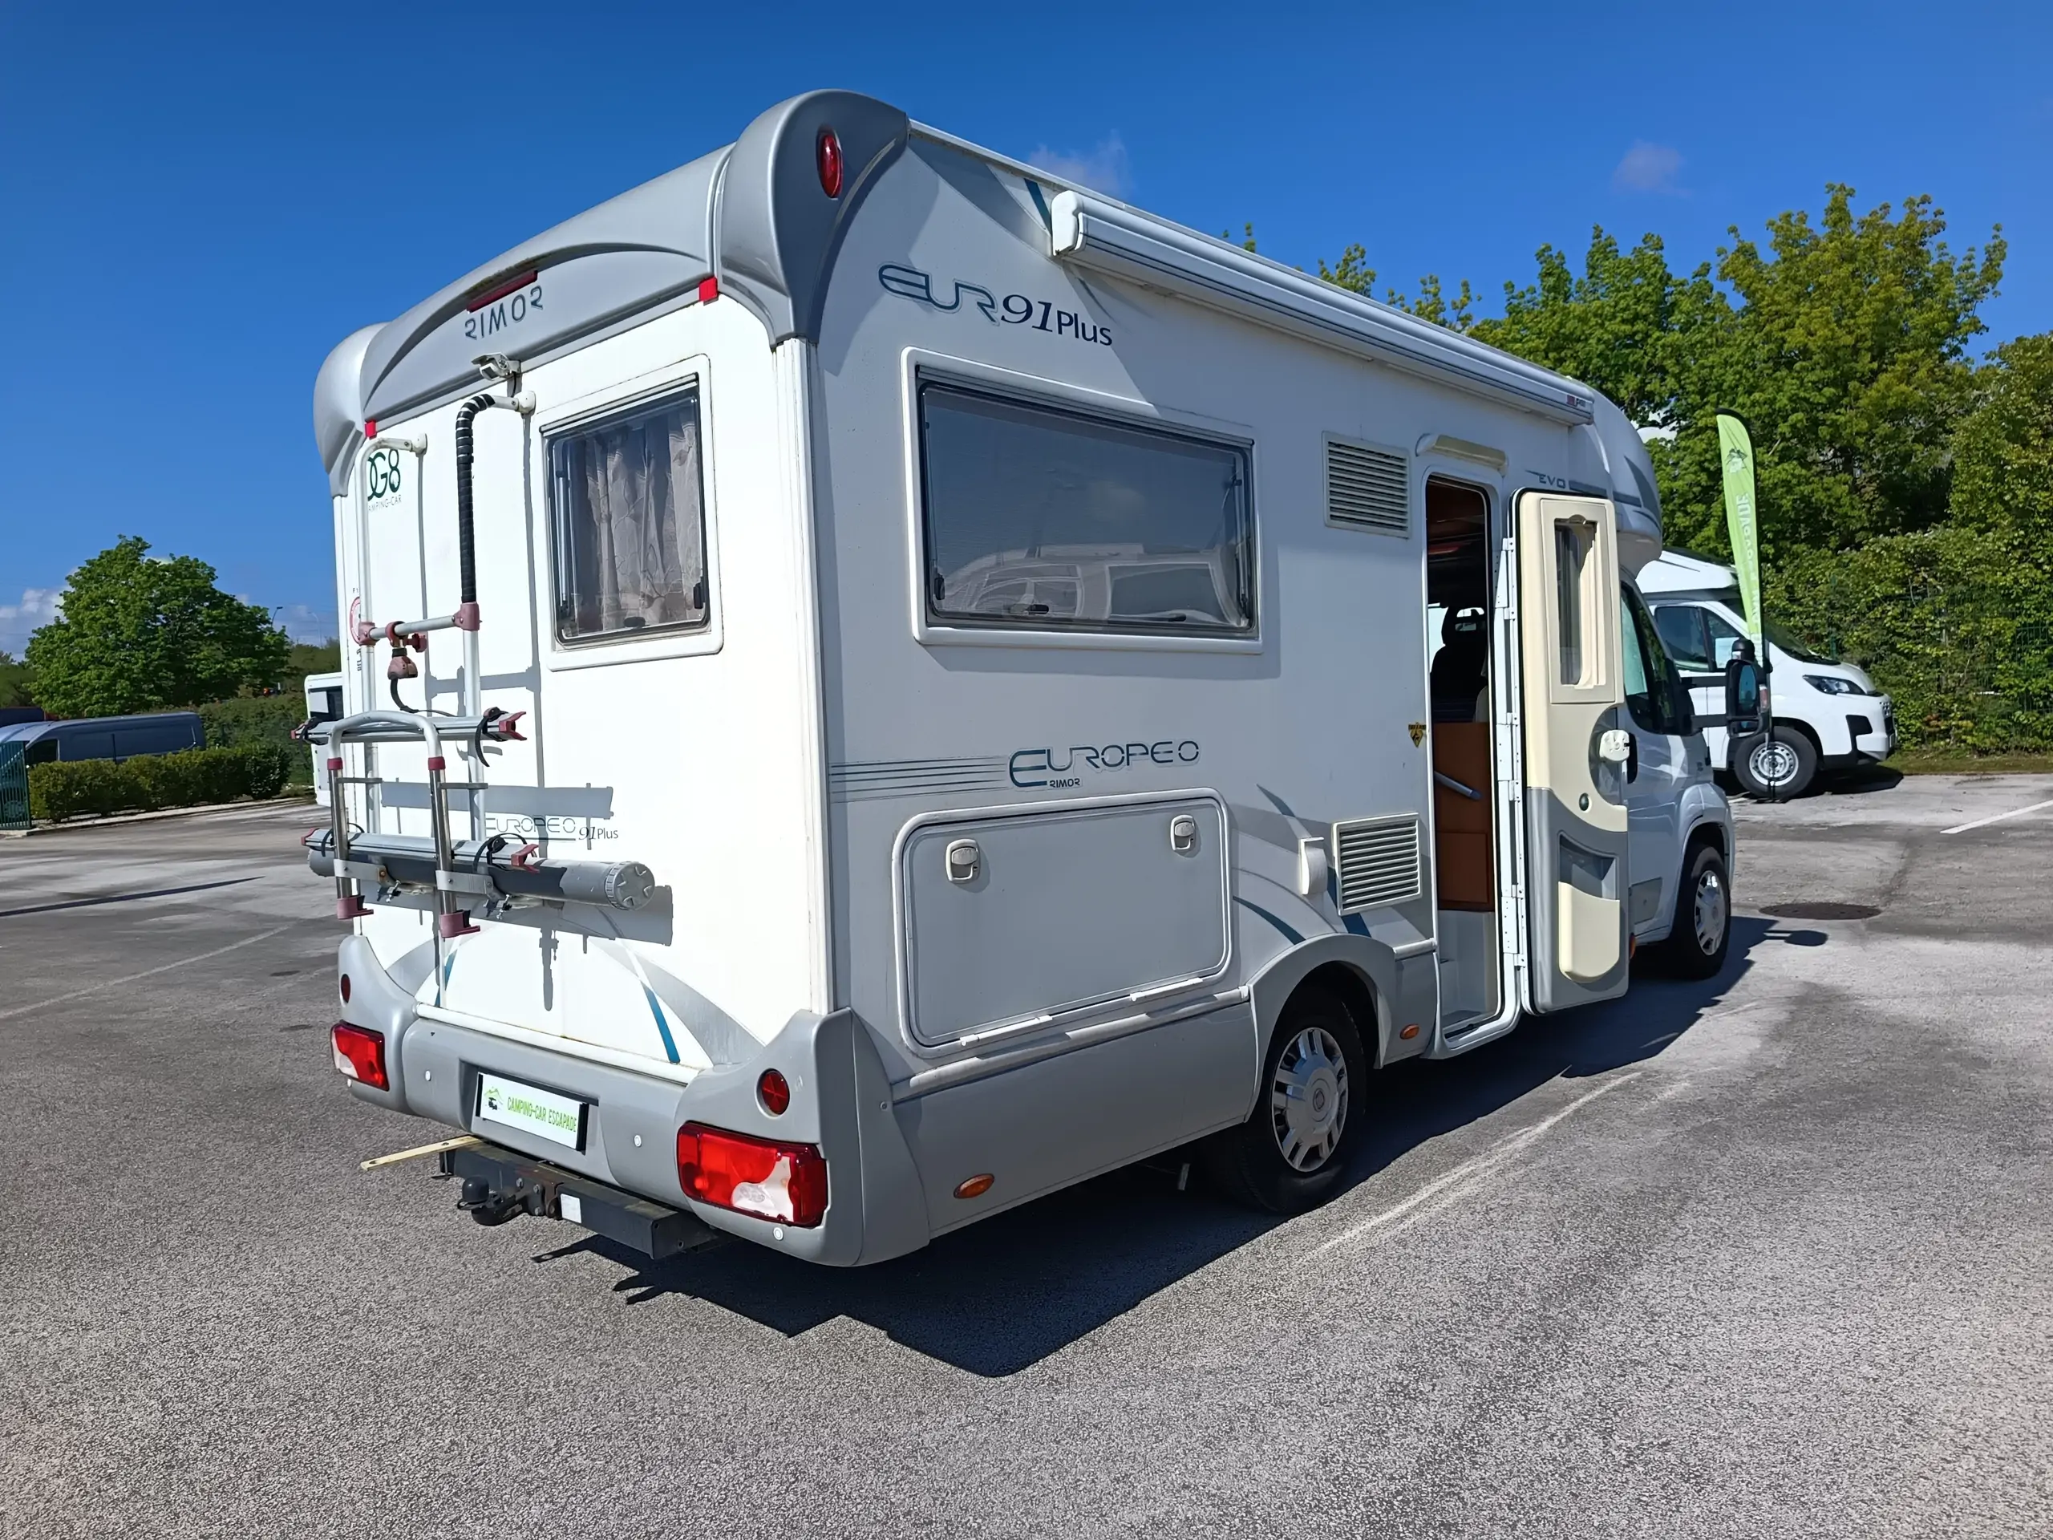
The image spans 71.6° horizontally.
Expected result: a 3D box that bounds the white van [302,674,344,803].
[{"bbox_3d":[-9.631,-0.499,24.546,6.900,2.850,2.300,-1,3,41],"label":"white van"}]

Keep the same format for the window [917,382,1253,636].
[{"bbox_3d":[0.196,-0.592,3.434,0.050,0.532,1.239,-1,2,43],"label":"window"}]

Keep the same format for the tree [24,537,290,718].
[{"bbox_3d":[-23.200,-2.760,38.000,6.300,7.000,6.300,-4,2,-31],"label":"tree"}]

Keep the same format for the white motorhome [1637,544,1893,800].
[{"bbox_3d":[5.840,-1.050,14.950,5.600,2.600,2.050,-1,3,41],"label":"white motorhome"}]

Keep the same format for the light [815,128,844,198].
[{"bbox_3d":[-0.355,-1.097,2.579,0.050,0.125,0.040,-2,2,-11],"label":"light"}]

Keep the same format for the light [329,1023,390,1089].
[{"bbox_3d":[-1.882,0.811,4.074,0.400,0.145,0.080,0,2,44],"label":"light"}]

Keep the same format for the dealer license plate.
[{"bbox_3d":[-1.163,0.807,3.347,0.515,0.110,0.015,0,-6,44],"label":"dealer license plate"}]

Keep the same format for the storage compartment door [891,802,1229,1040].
[{"bbox_3d":[0.134,0.333,3.336,0.050,0.515,1.164,-1,2,43],"label":"storage compartment door"}]

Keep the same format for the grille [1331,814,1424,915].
[{"bbox_3d":[1.087,0.281,4.353,0.040,0.262,0.498,-1,2,43],"label":"grille"}]

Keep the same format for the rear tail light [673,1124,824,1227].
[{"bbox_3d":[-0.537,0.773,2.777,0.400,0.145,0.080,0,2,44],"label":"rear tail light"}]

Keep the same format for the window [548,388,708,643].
[{"bbox_3d":[-0.887,-0.538,3.106,0.615,0.510,0.040,0,2,44],"label":"window"}]

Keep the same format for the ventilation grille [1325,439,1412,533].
[{"bbox_3d":[0.975,-0.799,4.028,0.030,0.258,0.455,0,2,44],"label":"ventilation grille"}]

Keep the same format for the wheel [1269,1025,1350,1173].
[{"bbox_3d":[0.751,0.916,3.990,0.130,0.410,0.410,0,2,44],"label":"wheel"}]

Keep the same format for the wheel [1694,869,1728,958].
[{"bbox_3d":[3.337,0.710,7.075,0.170,0.420,0.420,-1,2,43],"label":"wheel"}]

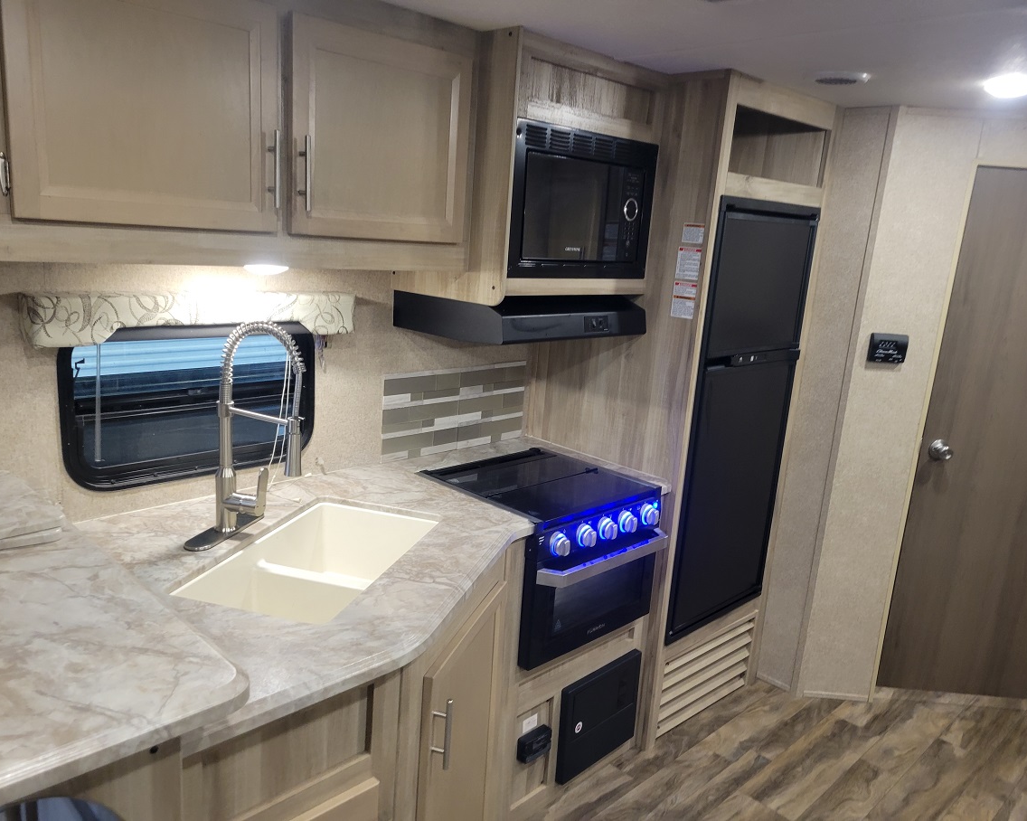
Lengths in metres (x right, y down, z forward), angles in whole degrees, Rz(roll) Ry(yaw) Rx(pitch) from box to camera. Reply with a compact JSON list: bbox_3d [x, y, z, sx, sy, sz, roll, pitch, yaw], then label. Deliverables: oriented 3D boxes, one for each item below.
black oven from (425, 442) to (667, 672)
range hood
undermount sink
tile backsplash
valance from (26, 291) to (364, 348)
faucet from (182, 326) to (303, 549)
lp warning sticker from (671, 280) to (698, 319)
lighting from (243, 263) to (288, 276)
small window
[{"bbox_3d":[0.086,0.397,2.396,0.540,0.415,0.530,16,18,43],"label":"black oven"},{"bbox_3d":[0.028,-0.284,2.381,0.460,0.115,0.590,16,18,43],"label":"range hood"},{"bbox_3d":[-0.420,0.402,1.795,0.335,0.200,0.605,7,13,13],"label":"undermount sink"},{"bbox_3d":[-0.168,-0.003,2.596,0.008,0.264,0.593,16,18,43],"label":"tile backsplash"},{"bbox_3d":[-0.710,-0.221,1.911,0.080,0.107,0.757,16,18,43],"label":"valance"},{"bbox_3d":[-0.558,0.042,1.792,0.235,0.477,0.255,8,13,15],"label":"faucet"},{"bbox_3d":[0.487,-0.314,2.348,0.074,0.100,0.002,16,18,43],"label":"lp warning sticker"},{"bbox_3d":[-0.541,-0.308,1.794,0.098,0.024,0.098,16,18,43],"label":"lighting"},{"bbox_3d":[-0.754,-0.027,1.982,0.045,0.392,0.635,16,18,43],"label":"small window"}]

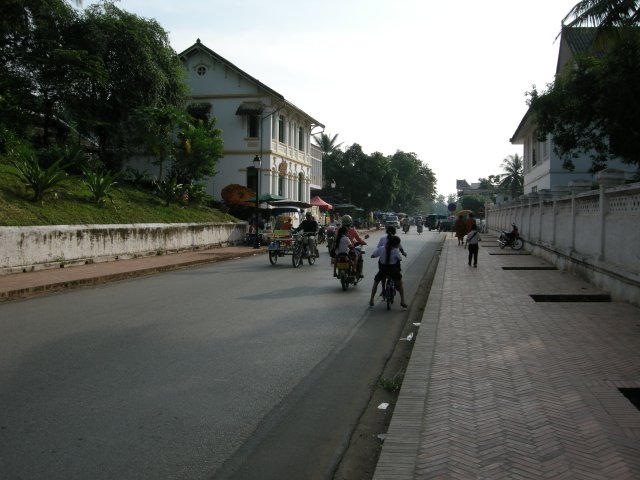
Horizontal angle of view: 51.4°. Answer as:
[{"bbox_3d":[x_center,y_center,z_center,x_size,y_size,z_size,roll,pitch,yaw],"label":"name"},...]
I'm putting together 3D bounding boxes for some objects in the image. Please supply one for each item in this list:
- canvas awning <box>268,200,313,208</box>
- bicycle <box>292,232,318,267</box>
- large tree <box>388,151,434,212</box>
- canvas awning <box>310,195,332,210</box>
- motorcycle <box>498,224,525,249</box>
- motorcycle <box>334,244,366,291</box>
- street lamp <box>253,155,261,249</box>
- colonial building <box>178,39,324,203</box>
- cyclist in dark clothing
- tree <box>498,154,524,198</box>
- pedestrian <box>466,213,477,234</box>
[{"bbox_3d":[-1.728,-2.080,39.000,2.400,0.500,2.500,1,2,12],"label":"canvas awning"},{"bbox_3d":[-0.489,0.311,21.000,0.580,1.060,1.720,1,2,21],"label":"bicycle"},{"bbox_3d":[16.300,-9.300,121.000,9.000,13.800,9.000,1,2,12],"label":"large tree"},{"bbox_3d":[-0.132,-3.408,61.103,2.500,1.250,2.500,0,2,11],"label":"canvas awning"},{"bbox_3d":[8.789,-0.128,30.500,0.680,1.150,1.850,-1,2,-28],"label":"motorcycle"},{"bbox_3d":[0.690,0.520,15.100,0.700,1.080,1.870,0,2,13],"label":"motorcycle"},{"bbox_3d":[-3.015,-1.839,31.800,0.340,4.500,0.340,0,2,0],"label":"street lamp"},{"bbox_3d":[-6.611,-6.788,50.437,11.600,13.200,14.000,0,2,11],"label":"colonial building"},{"bbox_3d":[-0.428,-0.165,21.100,0.620,1.420,0.750,1,2,19],"label":"cyclist in dark clothing"},{"bbox_3d":[26.400,-6.500,90.000,5.000,10.100,5.000,1,2,12],"label":"tree"},{"bbox_3d":[8.194,-0.537,36.000,0.550,1.680,0.420,0,2,11],"label":"pedestrian"}]

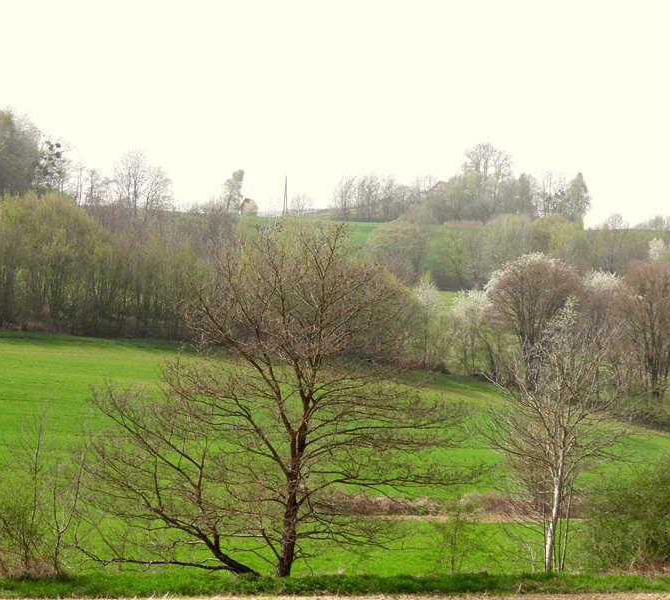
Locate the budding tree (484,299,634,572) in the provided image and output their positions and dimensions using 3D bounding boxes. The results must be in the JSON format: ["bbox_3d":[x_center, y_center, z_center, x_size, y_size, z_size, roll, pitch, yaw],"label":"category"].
[{"bbox_3d":[5.618,3.419,61.000,3.771,6.913,3.582,0,-1,0],"label":"budding tree"}]

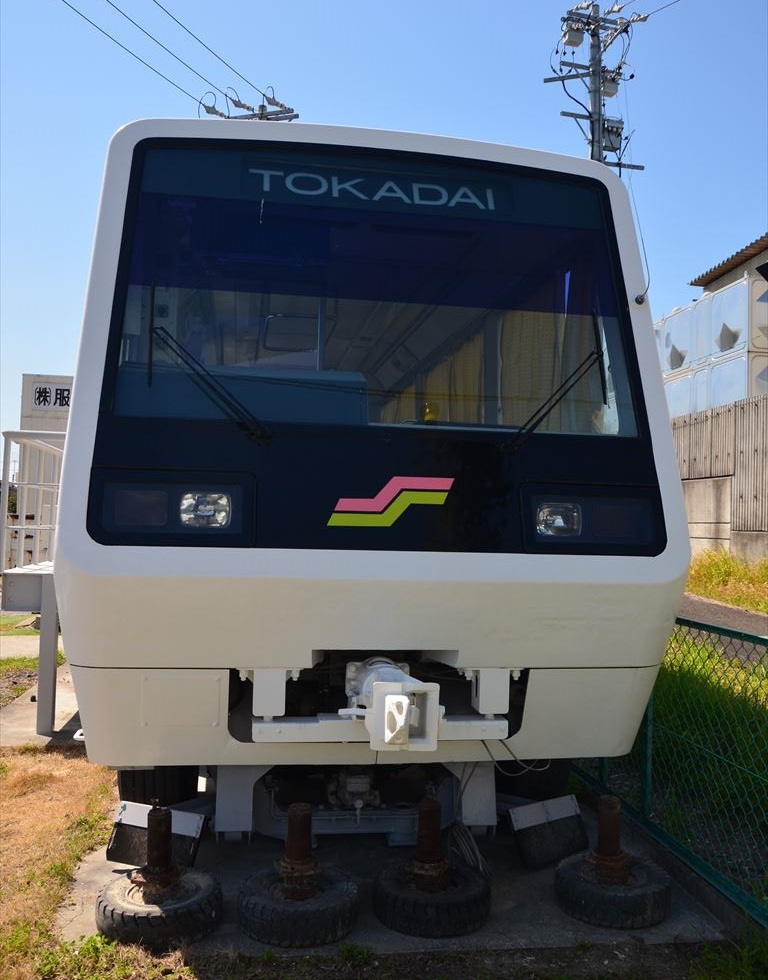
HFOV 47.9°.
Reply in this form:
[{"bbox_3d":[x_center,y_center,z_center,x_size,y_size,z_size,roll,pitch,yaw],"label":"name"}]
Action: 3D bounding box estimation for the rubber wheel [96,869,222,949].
[{"bbox_3d":[-0.866,1.617,3.350,0.470,0.132,0.470,1,-2,0],"label":"rubber wheel"}]

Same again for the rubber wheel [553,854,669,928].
[{"bbox_3d":[0.942,1.647,3.578,0.470,0.132,0.470,1,-2,0],"label":"rubber wheel"}]

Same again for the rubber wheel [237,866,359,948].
[{"bbox_3d":[-0.337,1.625,3.387,0.470,0.132,0.470,1,-2,0],"label":"rubber wheel"}]

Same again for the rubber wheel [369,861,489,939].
[{"bbox_3d":[0.191,1.635,3.480,0.470,0.132,0.470,1,-2,0],"label":"rubber wheel"}]

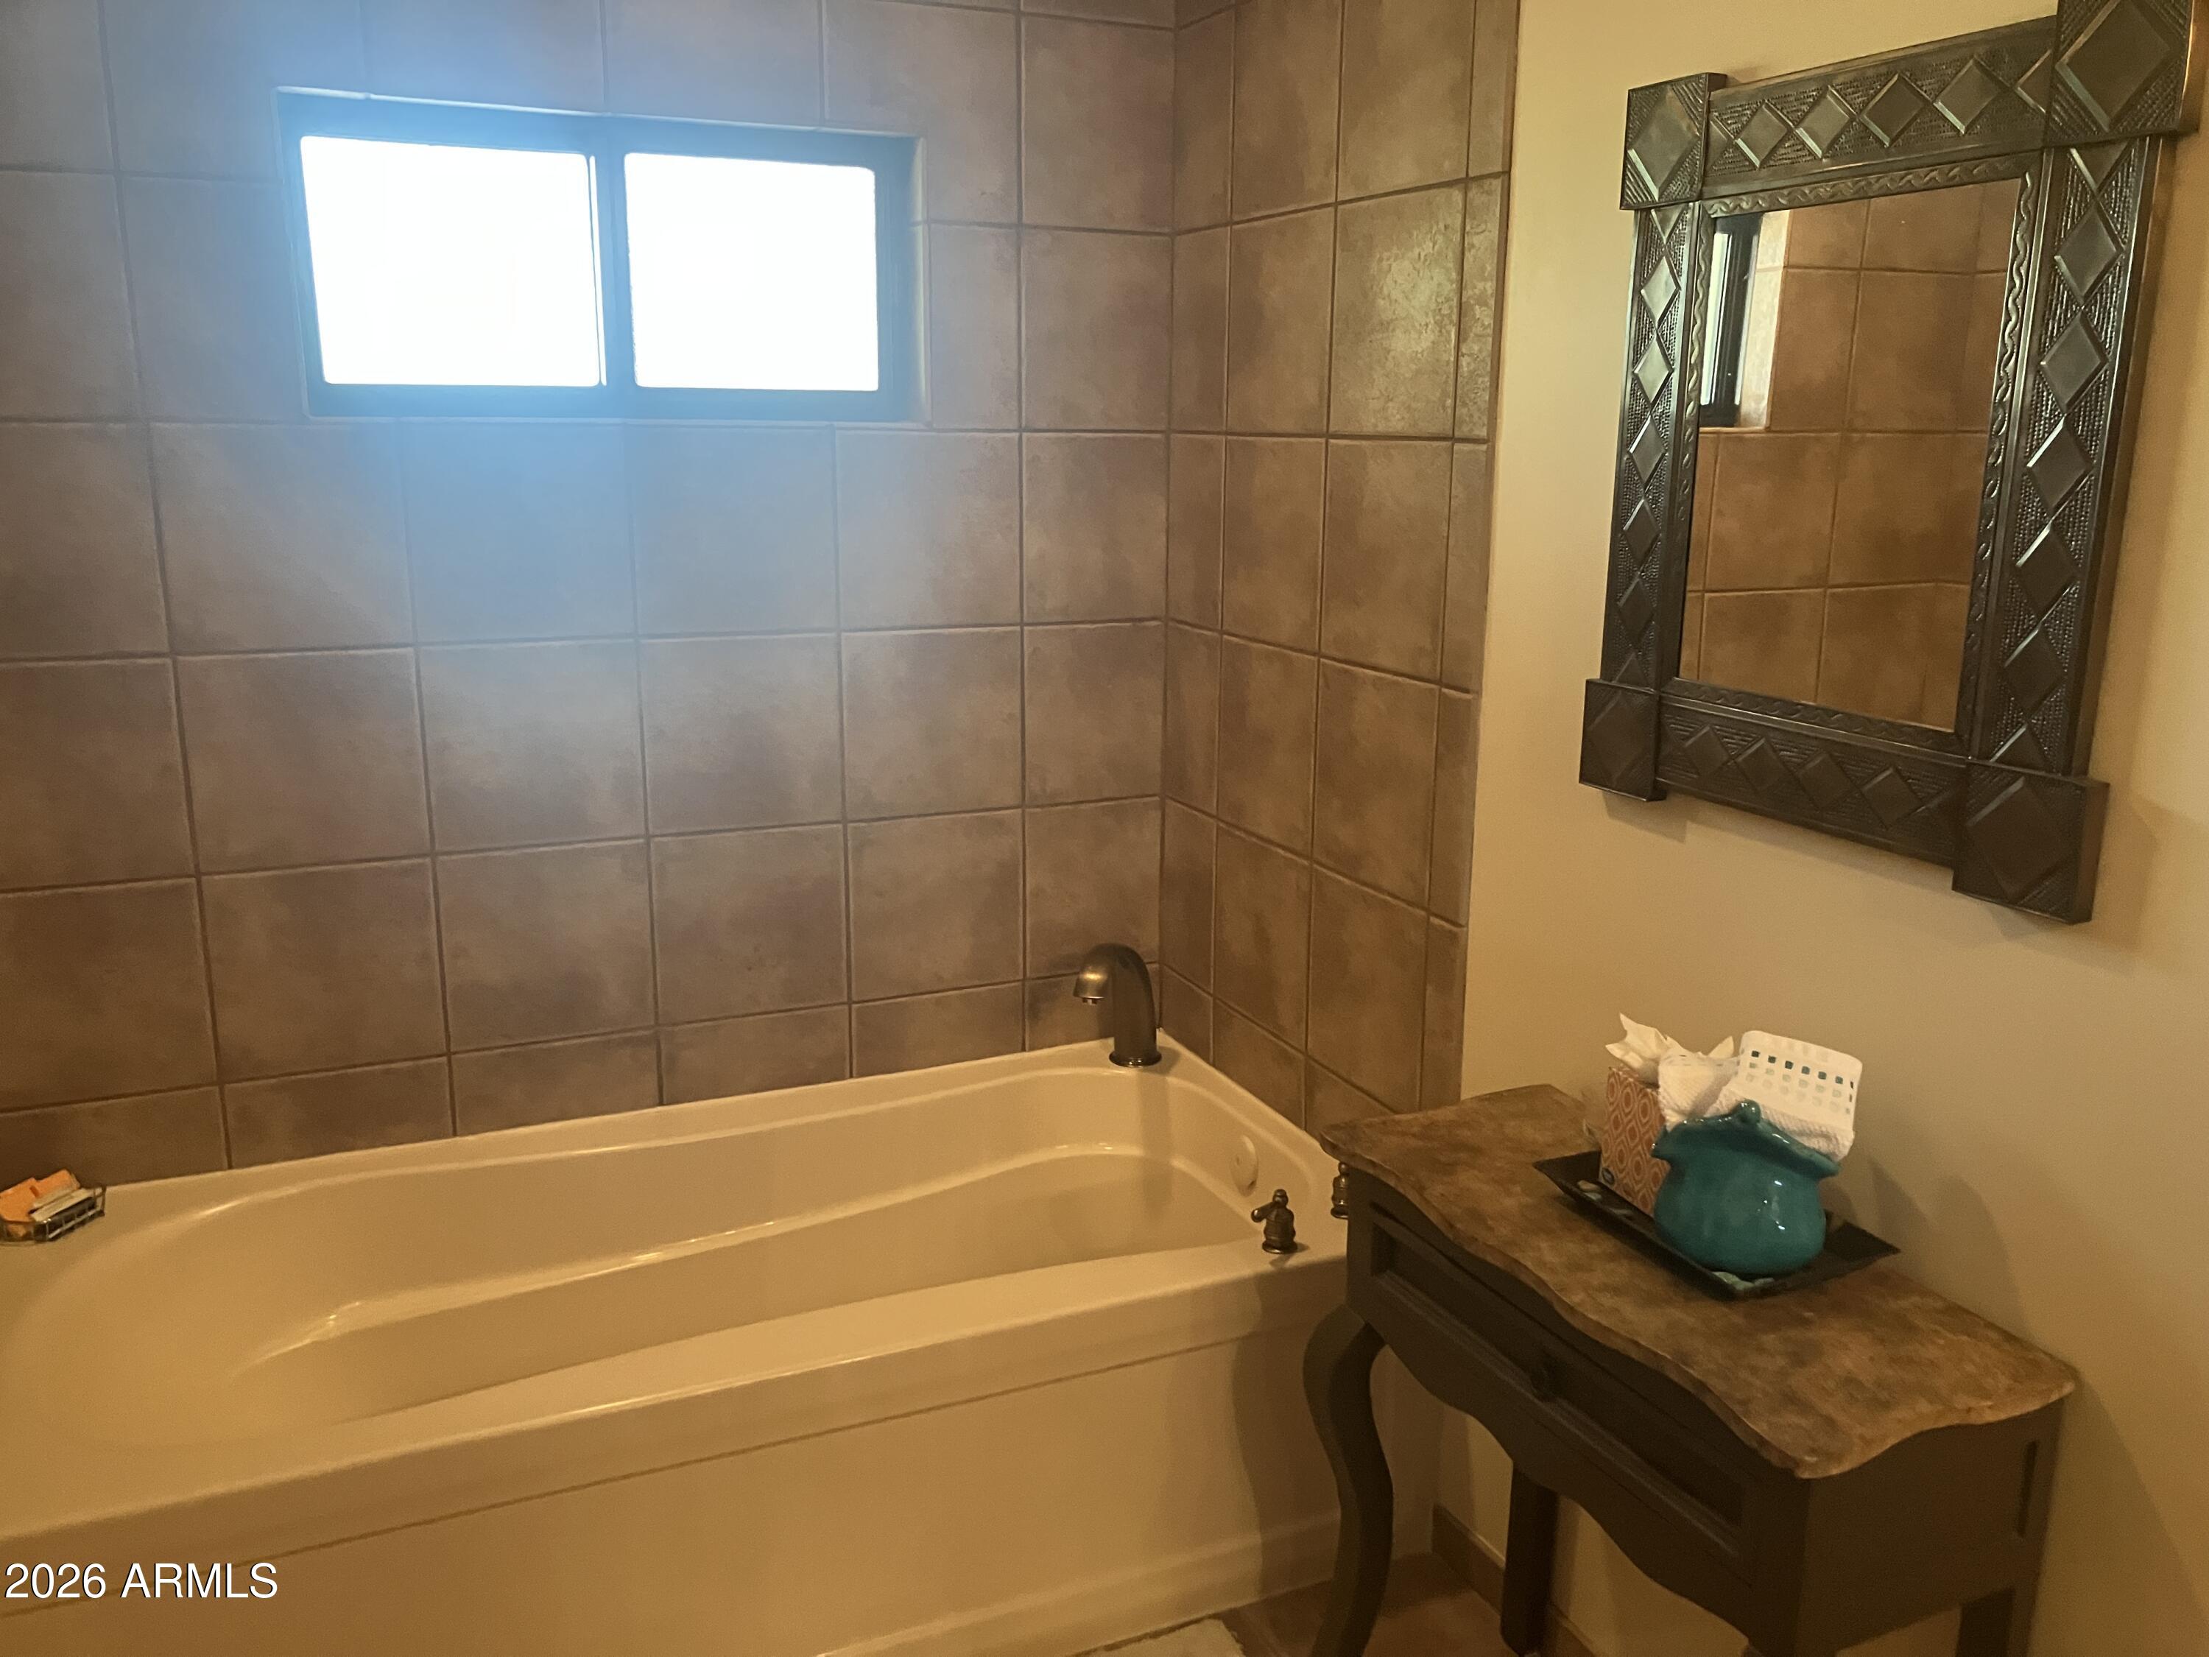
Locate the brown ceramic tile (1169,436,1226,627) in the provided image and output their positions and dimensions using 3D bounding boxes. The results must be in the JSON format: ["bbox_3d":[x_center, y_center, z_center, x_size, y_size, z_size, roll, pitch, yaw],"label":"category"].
[{"bbox_3d":[0.153,-0.490,2.925,0.010,0.304,0.191,-5,14,-23],"label":"brown ceramic tile"}]

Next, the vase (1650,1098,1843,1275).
[{"bbox_3d":[0.613,0.328,1.712,0.170,0.166,0.165,6,14,21],"label":"vase"}]

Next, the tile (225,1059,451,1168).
[{"bbox_3d":[-1.139,0.421,2.670,0.305,0.123,0.010,-5,14,-24],"label":"tile"}]

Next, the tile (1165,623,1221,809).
[{"bbox_3d":[0.153,-0.191,3.047,0.010,0.310,0.191,-5,14,-23],"label":"tile"}]

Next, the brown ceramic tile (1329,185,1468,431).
[{"bbox_3d":[0.387,-0.677,2.368,0.010,0.305,0.302,-5,14,-24],"label":"brown ceramic tile"}]

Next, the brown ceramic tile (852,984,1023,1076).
[{"bbox_3d":[-0.287,0.343,3.042,0.305,0.123,0.010,-5,14,-24],"label":"brown ceramic tile"}]

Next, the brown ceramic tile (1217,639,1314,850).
[{"bbox_3d":[0.256,-0.137,2.783,0.010,0.305,0.302,-5,14,-24],"label":"brown ceramic tile"}]

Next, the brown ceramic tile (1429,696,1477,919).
[{"bbox_3d":[0.466,-0.028,2.361,0.010,0.310,0.075,-5,14,-23],"label":"brown ceramic tile"}]

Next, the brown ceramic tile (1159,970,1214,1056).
[{"bbox_3d":[0.148,0.333,3.170,0.010,0.123,0.191,-5,14,-23],"label":"brown ceramic tile"}]

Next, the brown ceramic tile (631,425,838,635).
[{"bbox_3d":[-0.562,-0.451,2.727,0.305,0.305,0.010,-5,14,-24],"label":"brown ceramic tile"}]

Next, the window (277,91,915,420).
[{"bbox_3d":[-0.706,-0.815,2.628,0.891,0.424,0.080,-5,14,-24],"label":"window"}]

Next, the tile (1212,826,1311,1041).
[{"bbox_3d":[0.254,0.171,2.891,0.010,0.310,0.310,-5,14,-23],"label":"tile"}]

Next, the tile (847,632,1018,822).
[{"bbox_3d":[-0.280,-0.176,2.933,0.307,0.305,0.010,-5,14,-24],"label":"tile"}]

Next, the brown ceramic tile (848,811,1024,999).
[{"bbox_3d":[-0.283,0.127,3.003,0.307,0.305,0.010,-5,14,-24],"label":"brown ceramic tile"}]

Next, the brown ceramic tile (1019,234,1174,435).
[{"bbox_3d":[-0.011,-0.806,2.906,0.258,0.305,0.010,-5,14,-24],"label":"brown ceramic tile"}]

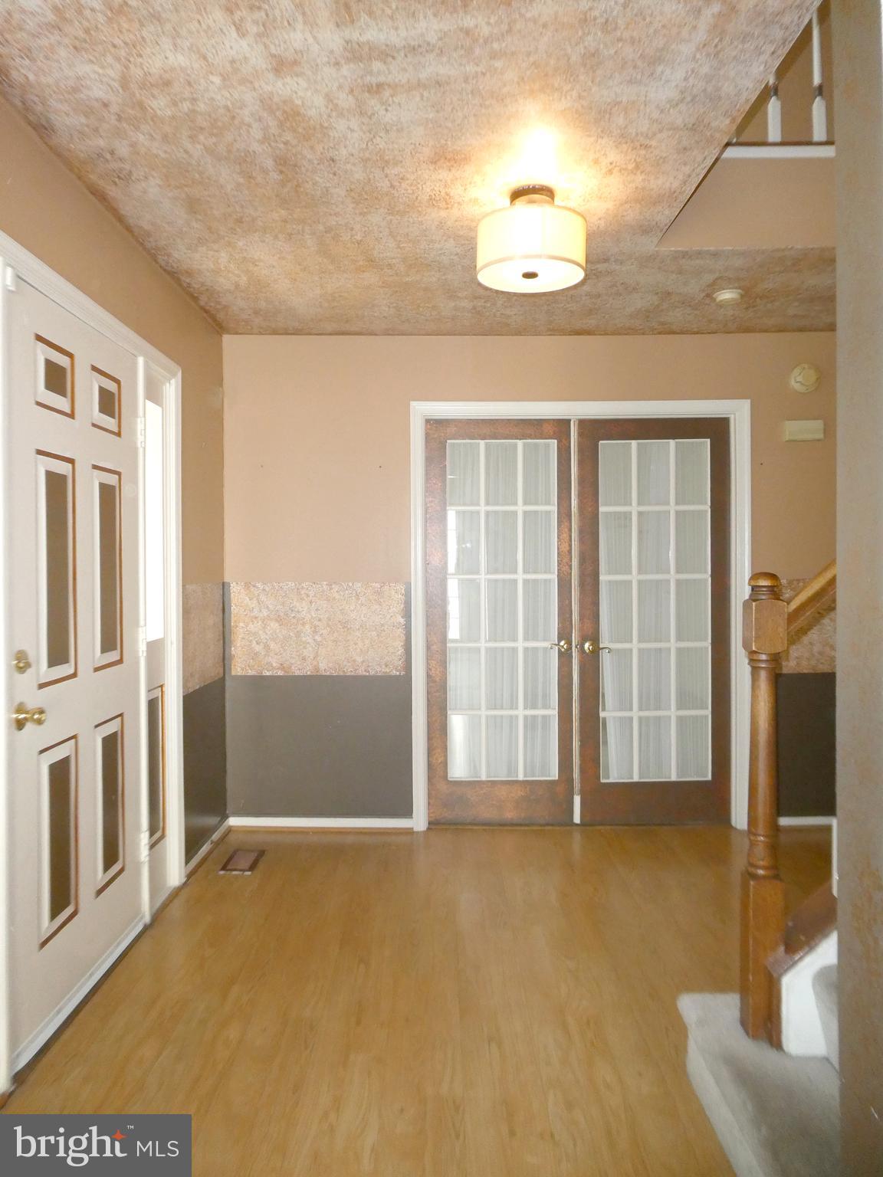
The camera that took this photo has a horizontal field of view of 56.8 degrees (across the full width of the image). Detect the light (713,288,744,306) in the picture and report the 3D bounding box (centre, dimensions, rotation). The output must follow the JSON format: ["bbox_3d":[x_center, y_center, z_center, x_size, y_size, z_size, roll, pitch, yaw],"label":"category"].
[{"bbox_3d":[1.223,-1.233,3.479,0.130,0.038,0.130,0,1,0],"label":"light"}]

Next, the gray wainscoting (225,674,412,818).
[{"bbox_3d":[-0.607,0.788,4.081,0.928,0.717,0.020,0,1,0],"label":"gray wainscoting"}]

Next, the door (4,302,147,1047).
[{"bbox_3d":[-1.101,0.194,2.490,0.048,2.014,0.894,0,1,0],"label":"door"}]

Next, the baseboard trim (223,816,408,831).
[{"bbox_3d":[-0.606,1.177,4.080,0.928,0.065,0.018,0,1,0],"label":"baseboard trim"}]

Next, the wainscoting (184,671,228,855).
[{"bbox_3d":[-1.073,0.799,3.753,0.020,0.717,0.660,0,1,0],"label":"wainscoting"}]

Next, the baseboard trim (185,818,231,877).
[{"bbox_3d":[-1.062,1.188,3.761,0.018,0.061,0.660,0,1,0],"label":"baseboard trim"}]

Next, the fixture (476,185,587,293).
[{"bbox_3d":[0.284,-1.104,2.560,0.340,0.250,0.340,0,1,0],"label":"fixture"}]

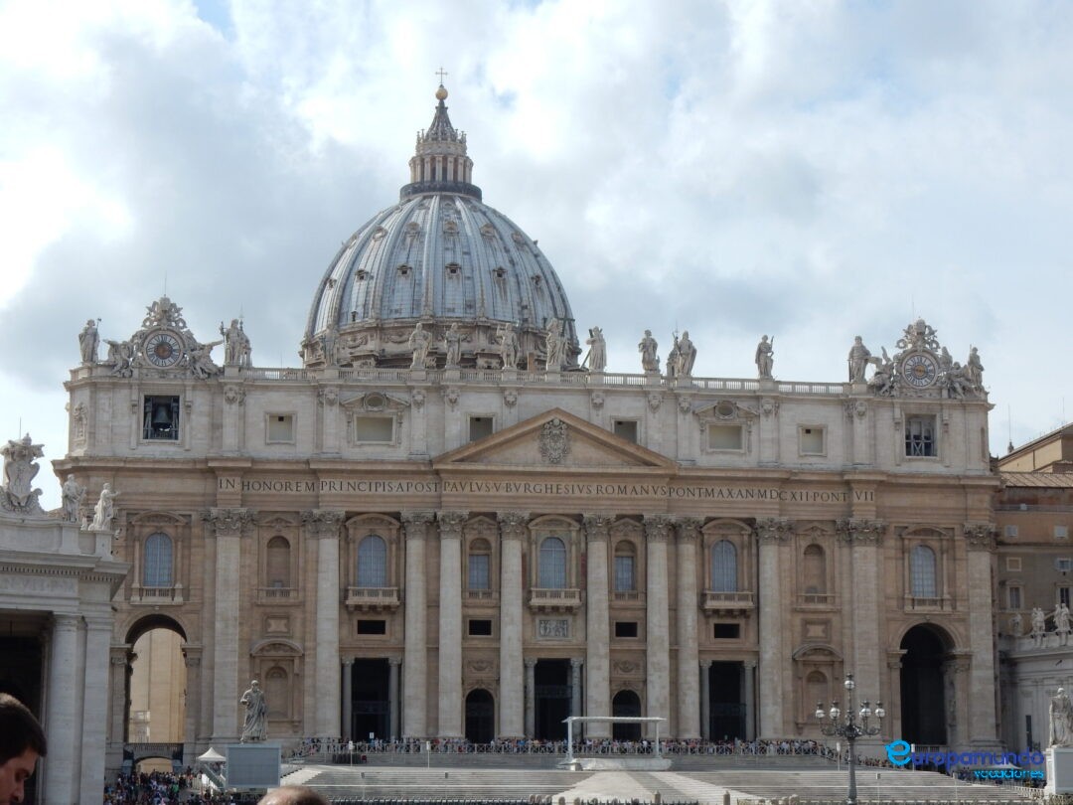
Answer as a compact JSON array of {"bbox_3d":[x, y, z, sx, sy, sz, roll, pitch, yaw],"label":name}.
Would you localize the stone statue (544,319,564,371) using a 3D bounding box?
[{"bbox_3d":[2.334,-7.386,279.440,2.300,6.300,1.800,1,-10,-9],"label":"stone statue"}]

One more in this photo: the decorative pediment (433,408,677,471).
[{"bbox_3d":[2.287,4.627,273.901,30.300,7.600,3.000,1,-10,-9],"label":"decorative pediment"}]

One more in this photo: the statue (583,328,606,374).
[{"bbox_3d":[7.220,-6.600,273.240,2.840,5.780,1.900,1,-10,-8],"label":"statue"}]

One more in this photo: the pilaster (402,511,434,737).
[{"bbox_3d":[-14.553,27.220,269.765,3.500,27.926,3.200,1,-10,-9],"label":"pilaster"}]

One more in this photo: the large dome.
[{"bbox_3d":[-17.903,-30.148,414.880,51.886,61.397,51.886,1,-10,-8],"label":"large dome"}]

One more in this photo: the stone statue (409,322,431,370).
[{"bbox_3d":[-14.330,-6.900,270.190,2.850,5.960,1.900,1,-10,-8],"label":"stone statue"}]

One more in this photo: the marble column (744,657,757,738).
[{"bbox_3d":[26.920,37.397,276.723,1.500,10.405,1.450,1,-10,-9],"label":"marble column"}]

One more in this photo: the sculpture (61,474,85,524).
[{"bbox_3d":[-29.904,6.186,142.000,1.400,3.121,1.050,5,-11,-28],"label":"sculpture"}]

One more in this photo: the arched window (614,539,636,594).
[{"bbox_3d":[10.870,20.100,269.020,2.720,6.330,0.700,1,-10,-9],"label":"arched window"}]

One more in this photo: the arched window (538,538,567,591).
[{"bbox_3d":[2.010,19.890,269.990,3.450,6.900,0.600,1,-10,-8],"label":"arched window"}]

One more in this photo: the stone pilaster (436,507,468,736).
[{"bbox_3d":[-10.000,26.570,262.210,3.570,27.620,3.000,1,-10,-9],"label":"stone pilaster"}]

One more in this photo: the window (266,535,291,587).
[{"bbox_3d":[-31.209,19.303,266.411,2.868,6.387,0.800,1,-10,-8],"label":"window"}]

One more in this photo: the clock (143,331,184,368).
[{"bbox_3d":[-45.120,-6.400,266.180,4.650,4.650,0.800,1,-10,-8],"label":"clock"}]

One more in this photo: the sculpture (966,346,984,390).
[{"bbox_3d":[55.990,-4.380,280.910,2.050,5.680,1.800,1,-10,-8],"label":"sculpture"}]

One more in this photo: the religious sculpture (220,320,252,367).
[{"bbox_3d":[-36.799,-7.190,268.809,3.463,5.996,2.200,1,-10,-8],"label":"religious sculpture"}]

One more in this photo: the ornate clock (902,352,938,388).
[{"bbox_3d":[48.740,-4.100,279.310,4.650,4.650,0.800,1,-10,-8],"label":"ornate clock"}]

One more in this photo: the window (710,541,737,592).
[{"bbox_3d":[23.040,20.230,270.790,3.510,6.370,0.600,1,-10,-9],"label":"window"}]

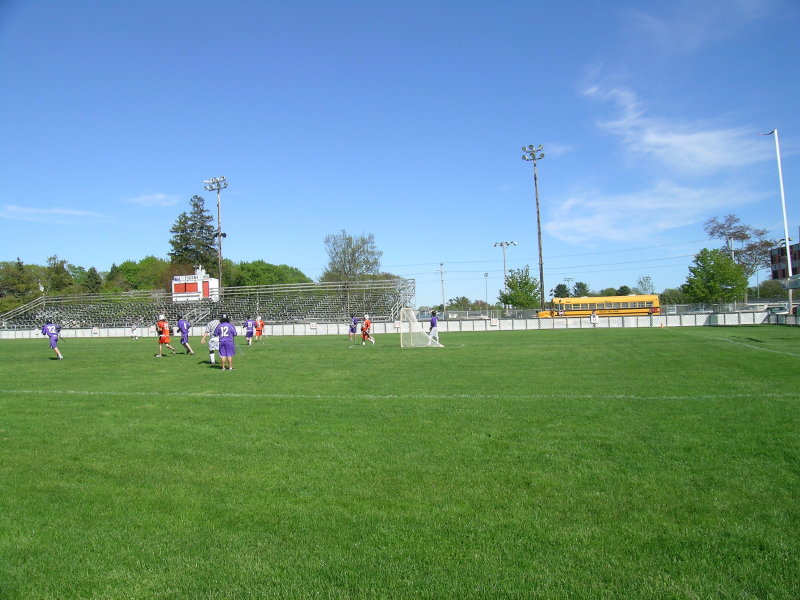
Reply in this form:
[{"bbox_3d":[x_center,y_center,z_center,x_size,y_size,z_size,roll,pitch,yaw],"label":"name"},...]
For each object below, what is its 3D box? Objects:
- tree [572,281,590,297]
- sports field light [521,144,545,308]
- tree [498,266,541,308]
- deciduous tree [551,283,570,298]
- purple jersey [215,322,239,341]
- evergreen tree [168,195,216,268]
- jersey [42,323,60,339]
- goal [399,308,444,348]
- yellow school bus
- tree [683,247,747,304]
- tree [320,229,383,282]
[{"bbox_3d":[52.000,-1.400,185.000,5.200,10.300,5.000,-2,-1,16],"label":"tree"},{"bbox_3d":[15.300,-7.200,72.000,2.600,20.100,1.100,-2,-1,14],"label":"sports field light"},{"bbox_3d":[14.100,-0.400,76.000,5.000,7.100,4.800,-2,-1,11],"label":"tree"},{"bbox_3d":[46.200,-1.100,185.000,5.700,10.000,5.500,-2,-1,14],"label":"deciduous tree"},{"bbox_3d":[-5.510,1.030,20.500,0.700,0.660,0.420,-2,-1,0],"label":"purple jersey"},{"bbox_3d":[-33.000,-5.600,105.000,8.600,22.500,8.200,-2,-1,-17],"label":"evergreen tree"},{"bbox_3d":[-15.350,1.330,28.500,0.720,0.660,0.450,-1,-2,-30],"label":"jersey"},{"bbox_3d":[1.280,1.350,32.000,2.050,1.860,1.880,-2,-1,17],"label":"goal"},{"bbox_3d":[18.000,1.200,59.500,10.900,3.100,2.500,-2,-1,2],"label":"yellow school bus"},{"bbox_3d":[37.900,-1.800,77.500,7.900,8.500,7.500,-3,-1,26],"label":"tree"},{"bbox_3d":[-7.300,-3.100,98.000,9.400,14.700,8.800,-2,-1,-4],"label":"tree"}]

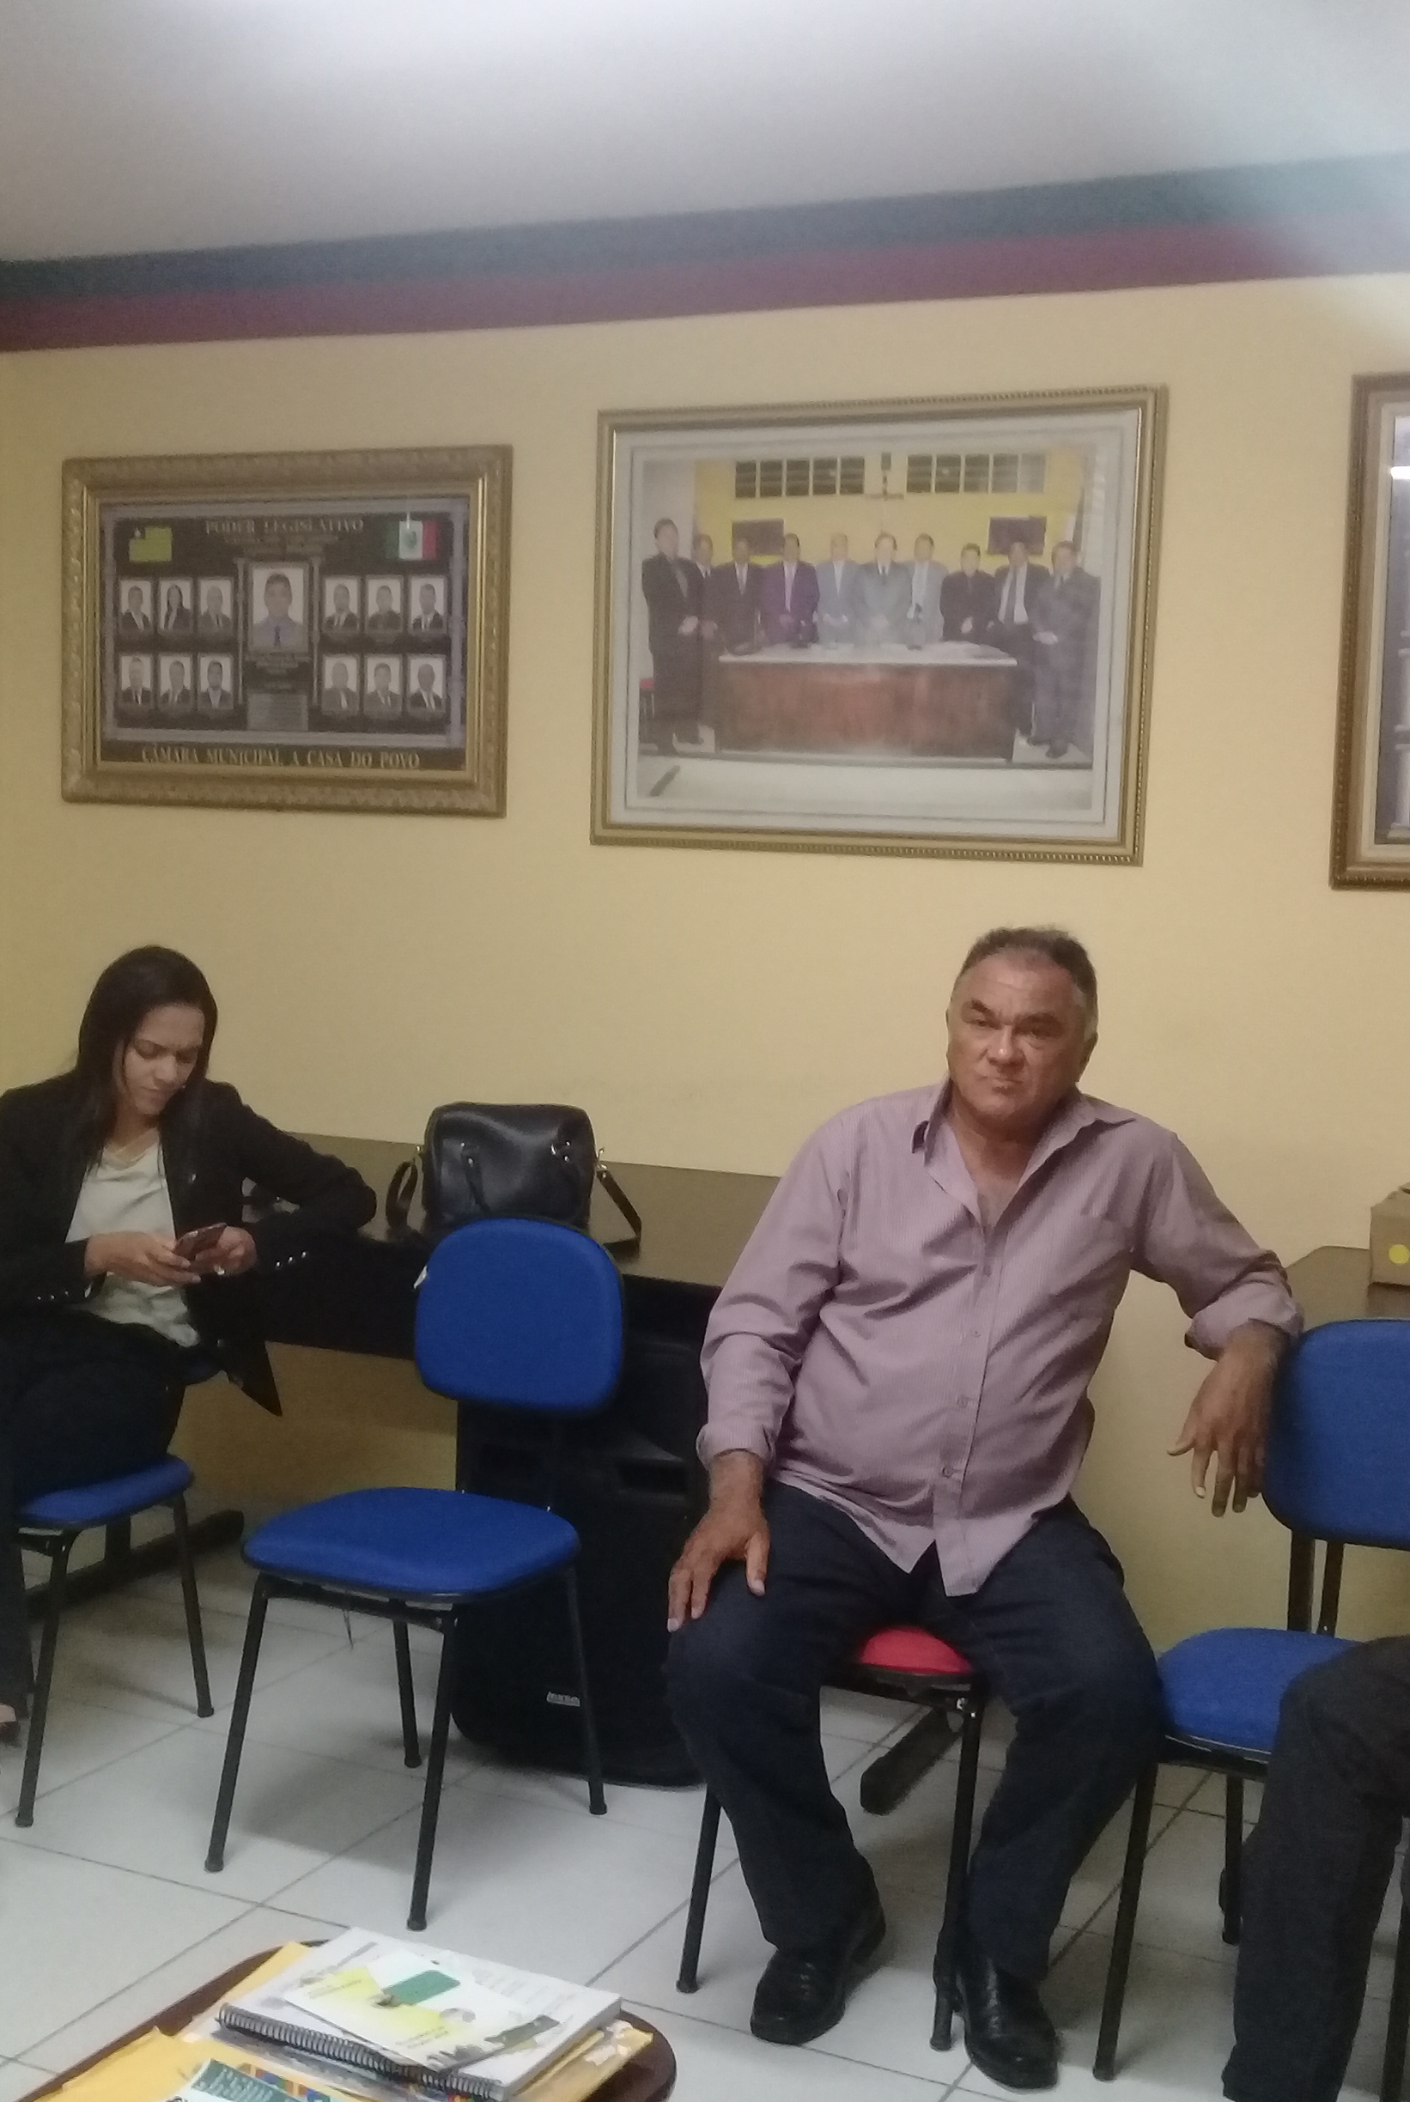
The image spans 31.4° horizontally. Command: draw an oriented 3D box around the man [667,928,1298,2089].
[{"bbox_3d":[0.359,0.491,2.962,0.640,1.265,0.700,4,6,19],"label":"man"}]

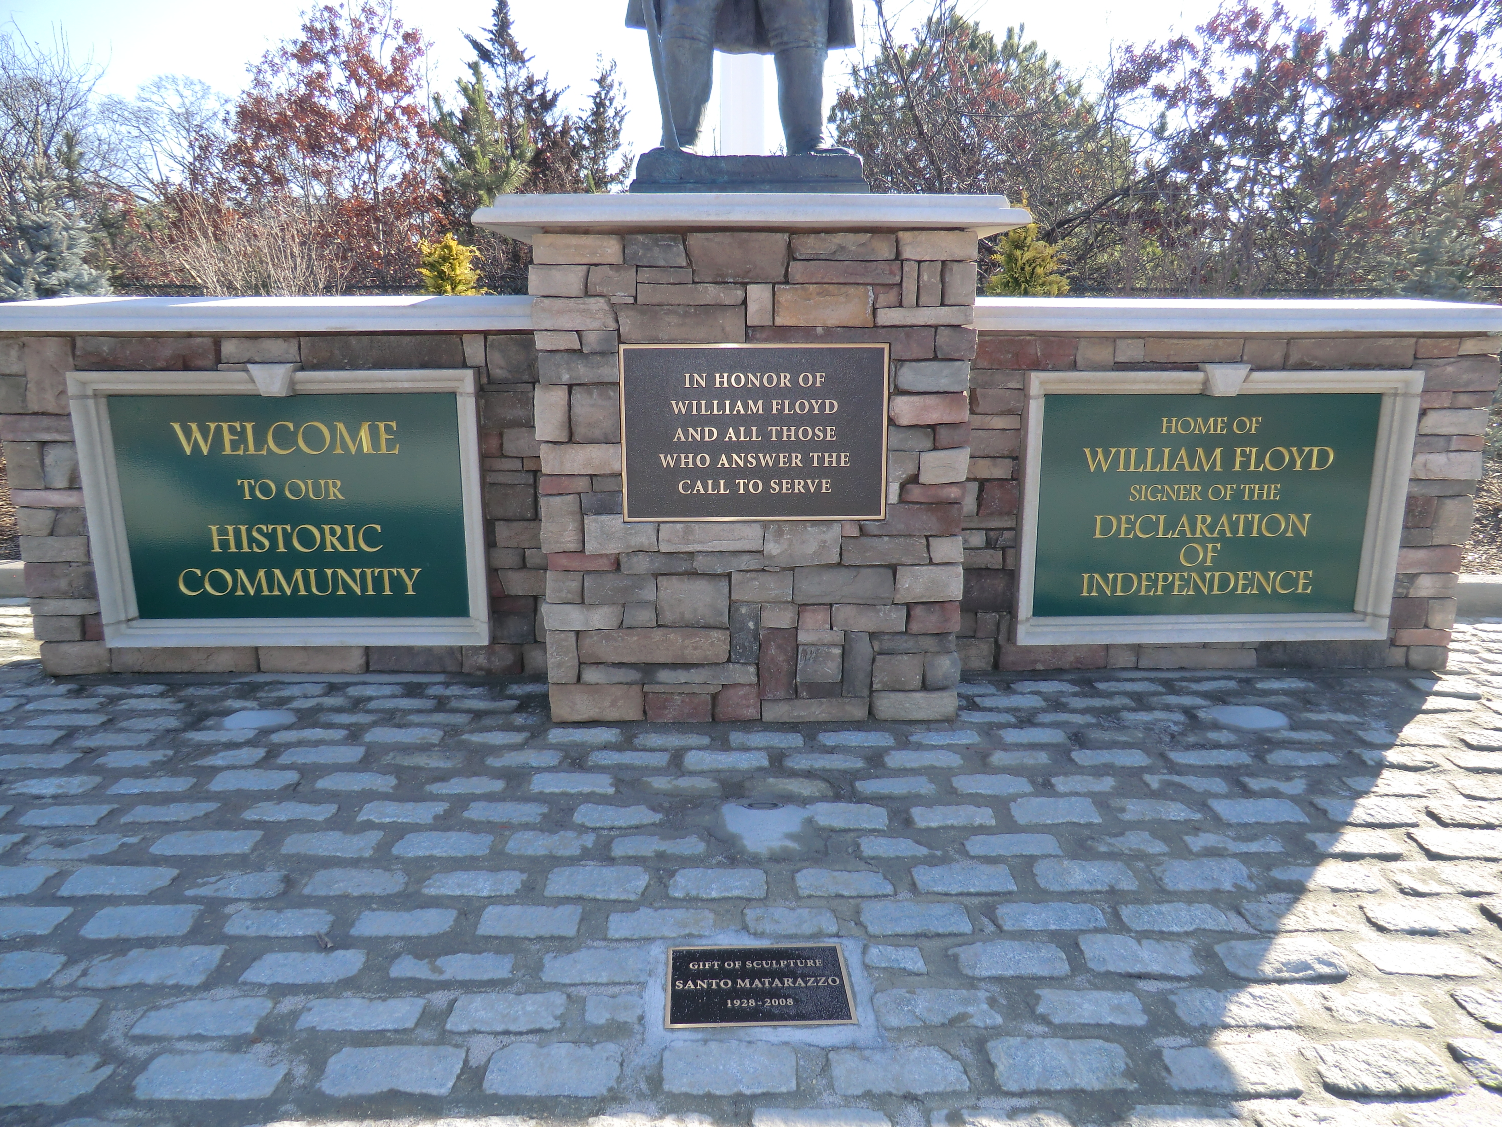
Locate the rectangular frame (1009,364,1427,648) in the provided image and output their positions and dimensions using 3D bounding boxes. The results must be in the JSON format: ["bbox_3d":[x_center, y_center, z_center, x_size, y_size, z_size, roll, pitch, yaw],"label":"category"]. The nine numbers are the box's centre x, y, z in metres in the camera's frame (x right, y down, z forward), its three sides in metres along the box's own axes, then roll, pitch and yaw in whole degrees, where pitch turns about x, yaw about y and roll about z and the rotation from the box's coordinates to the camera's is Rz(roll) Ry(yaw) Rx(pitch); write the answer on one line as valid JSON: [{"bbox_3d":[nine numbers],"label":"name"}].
[{"bbox_3d":[1.872,-0.220,4.238,1.549,1.113,0.090,0,13,-1],"label":"rectangular frame"}]

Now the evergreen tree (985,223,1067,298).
[{"bbox_3d":[1.593,-1.032,6.250,0.800,2.050,0.800,0,13,-1],"label":"evergreen tree"}]

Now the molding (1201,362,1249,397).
[{"bbox_3d":[1.850,-0.723,4.094,0.205,0.125,0.100,0,13,-1],"label":"molding"}]

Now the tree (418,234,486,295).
[{"bbox_3d":[-1.725,-0.959,6.223,0.680,1.941,0.680,0,13,-1],"label":"tree"}]

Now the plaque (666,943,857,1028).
[{"bbox_3d":[0.016,0.941,2.330,0.408,0.020,0.290,-1,13,-2],"label":"plaque"}]

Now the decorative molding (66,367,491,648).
[{"bbox_3d":[-1.853,-0.209,4.190,1.574,1.120,0.090,0,13,-1],"label":"decorative molding"}]

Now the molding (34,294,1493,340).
[{"bbox_3d":[0.008,-1.034,4.280,6.120,0.135,0.620,0,13,-1],"label":"molding"}]

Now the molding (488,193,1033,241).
[{"bbox_3d":[-0.003,-1.329,4.159,1.790,0.110,1.720,0,13,-1],"label":"molding"}]

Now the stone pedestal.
[{"bbox_3d":[0.009,-0.432,4.374,1.510,1.744,1.450,0,13,-1],"label":"stone pedestal"}]

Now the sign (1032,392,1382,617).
[{"bbox_3d":[1.851,-0.231,4.265,1.353,0.911,0.040,0,13,-1],"label":"sign"}]

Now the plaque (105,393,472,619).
[{"bbox_3d":[-1.847,-0.221,4.219,1.365,0.916,0.040,0,13,-1],"label":"plaque"}]

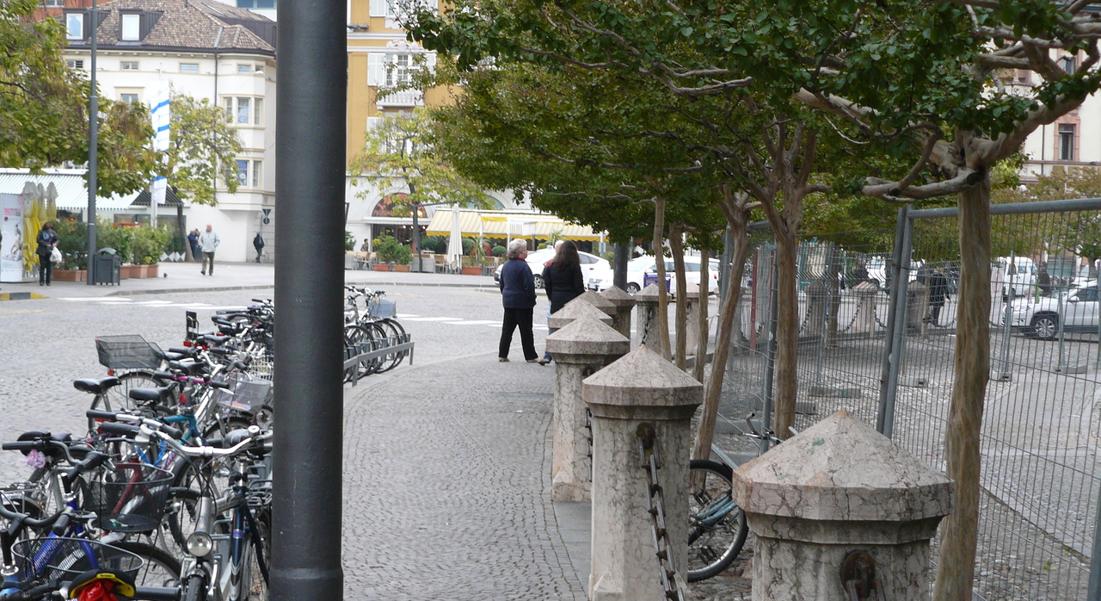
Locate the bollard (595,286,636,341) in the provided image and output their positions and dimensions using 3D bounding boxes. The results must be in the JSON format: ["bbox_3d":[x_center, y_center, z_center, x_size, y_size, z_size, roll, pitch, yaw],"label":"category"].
[{"bbox_3d":[0.810,0.391,25.616,0.540,1.167,0.540,2,2,8],"label":"bollard"}]

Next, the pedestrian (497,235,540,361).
[{"bbox_3d":[-0.433,0.006,26.900,0.460,1.640,0.520,-1,4,-45],"label":"pedestrian"}]

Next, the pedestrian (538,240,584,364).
[{"bbox_3d":[0.171,0.035,27.400,0.560,1.700,0.360,1,2,-9],"label":"pedestrian"}]

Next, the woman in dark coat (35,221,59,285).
[{"bbox_3d":[-12.735,-1.171,50.800,0.550,1.640,0.400,1,2,-20],"label":"woman in dark coat"}]

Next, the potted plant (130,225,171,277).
[{"bbox_3d":[-12.569,-1.553,62.900,1.300,1.630,1.150,1,3,-6],"label":"potted plant"}]

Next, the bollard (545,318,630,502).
[{"bbox_3d":[0.227,0.633,12.130,0.500,1.090,0.500,1,3,-3],"label":"bollard"}]

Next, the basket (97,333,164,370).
[{"bbox_3d":[-3.005,0.371,14.300,0.420,0.200,0.320,-1,6,-21],"label":"basket"}]

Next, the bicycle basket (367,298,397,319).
[{"bbox_3d":[-2.137,0.099,25.600,0.300,0.220,0.340,2,2,17],"label":"bicycle basket"}]

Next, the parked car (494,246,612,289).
[{"bbox_3d":[0.081,-1.193,75.500,4.450,1.490,1.740,0,2,-33],"label":"parked car"}]

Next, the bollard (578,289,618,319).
[{"bbox_3d":[0.407,0.470,20.617,0.530,1.170,0.530,1,2,5],"label":"bollard"}]

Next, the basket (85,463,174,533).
[{"bbox_3d":[-1.426,0.670,6.800,0.270,0.200,0.340,0,6,-10],"label":"basket"}]

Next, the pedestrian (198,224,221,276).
[{"bbox_3d":[-11.418,-1.697,67.000,0.620,1.740,0.450,1,3,3],"label":"pedestrian"}]

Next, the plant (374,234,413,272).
[{"bbox_3d":[-7.641,-2.290,97.000,1.800,1.820,1.000,1,2,0],"label":"plant"}]

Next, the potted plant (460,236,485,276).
[{"bbox_3d":[-3.614,-2.073,92.000,1.100,1.820,0.950,2,2,11],"label":"potted plant"}]

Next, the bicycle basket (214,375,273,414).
[{"bbox_3d":[-1.622,0.503,10.600,0.340,0.200,0.270,0,2,-45],"label":"bicycle basket"}]

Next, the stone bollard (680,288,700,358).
[{"bbox_3d":[2.279,0.293,32.417,0.530,1.170,0.530,1,2,12],"label":"stone bollard"}]

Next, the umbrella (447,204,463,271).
[{"bbox_3d":[-4.186,-2.800,88.500,0.620,3.000,0.620,1,2,0],"label":"umbrella"}]

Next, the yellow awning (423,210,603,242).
[{"bbox_3d":[-1.662,-3.660,98.000,9.000,1.400,2.100,2,2,11],"label":"yellow awning"}]

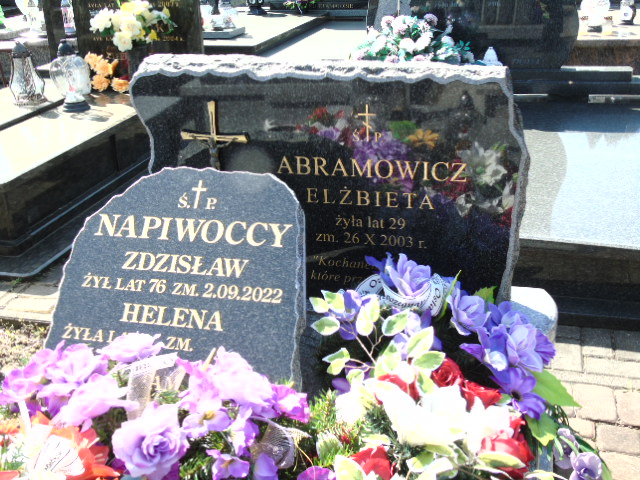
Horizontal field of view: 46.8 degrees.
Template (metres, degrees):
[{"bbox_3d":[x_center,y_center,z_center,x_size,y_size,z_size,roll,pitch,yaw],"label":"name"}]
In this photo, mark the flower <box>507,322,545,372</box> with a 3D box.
[{"bbox_3d":[0.428,0.224,1.540,0.077,0.097,0.065,-9,-15,-15],"label":"flower"}]

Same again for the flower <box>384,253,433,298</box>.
[{"bbox_3d":[0.187,0.079,1.560,0.098,0.070,0.070,-4,26,-1],"label":"flower"}]

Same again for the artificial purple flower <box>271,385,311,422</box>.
[{"bbox_3d":[-0.053,0.295,1.335,0.072,0.066,0.055,-2,24,3],"label":"artificial purple flower"}]

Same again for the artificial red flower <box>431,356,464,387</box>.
[{"bbox_3d":[0.235,0.243,1.365,0.064,0.050,0.058,4,25,16],"label":"artificial red flower"}]

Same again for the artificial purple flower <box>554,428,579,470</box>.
[{"bbox_3d":[0.442,0.374,1.320,0.045,0.068,0.042,-3,24,0],"label":"artificial purple flower"}]

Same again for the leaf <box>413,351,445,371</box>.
[{"bbox_3d":[0.207,0.230,1.410,0.063,0.020,0.036,-14,61,-8],"label":"leaf"}]

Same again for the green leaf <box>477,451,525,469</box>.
[{"bbox_3d":[0.298,0.363,1.220,0.079,0.024,0.032,11,56,1],"label":"green leaf"}]

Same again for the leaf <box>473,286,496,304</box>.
[{"bbox_3d":[0.369,0.125,1.660,0.052,0.041,0.020,0,-17,6],"label":"leaf"}]

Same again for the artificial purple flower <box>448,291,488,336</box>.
[{"bbox_3d":[0.321,0.159,1.600,0.082,0.094,0.065,-8,-19,-12],"label":"artificial purple flower"}]

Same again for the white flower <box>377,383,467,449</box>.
[{"bbox_3d":[0.165,0.287,1.215,0.138,0.080,0.100,2,25,10],"label":"white flower"}]

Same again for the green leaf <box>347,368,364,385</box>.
[{"bbox_3d":[0.068,0.262,1.420,0.036,0.017,0.032,19,63,4],"label":"green leaf"}]

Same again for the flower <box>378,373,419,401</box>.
[{"bbox_3d":[0.143,0.264,1.330,0.075,0.050,0.060,4,25,16],"label":"flower"}]

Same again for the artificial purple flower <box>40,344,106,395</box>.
[{"bbox_3d":[-0.443,0.231,1.330,0.120,0.085,0.083,-7,61,-11],"label":"artificial purple flower"}]

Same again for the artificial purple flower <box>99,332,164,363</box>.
[{"bbox_3d":[-0.357,0.205,1.400,0.115,0.045,0.065,-4,26,-1],"label":"artificial purple flower"}]

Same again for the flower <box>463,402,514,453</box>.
[{"bbox_3d":[0.282,0.316,1.240,0.082,0.078,0.070,0,24,5],"label":"flower"}]

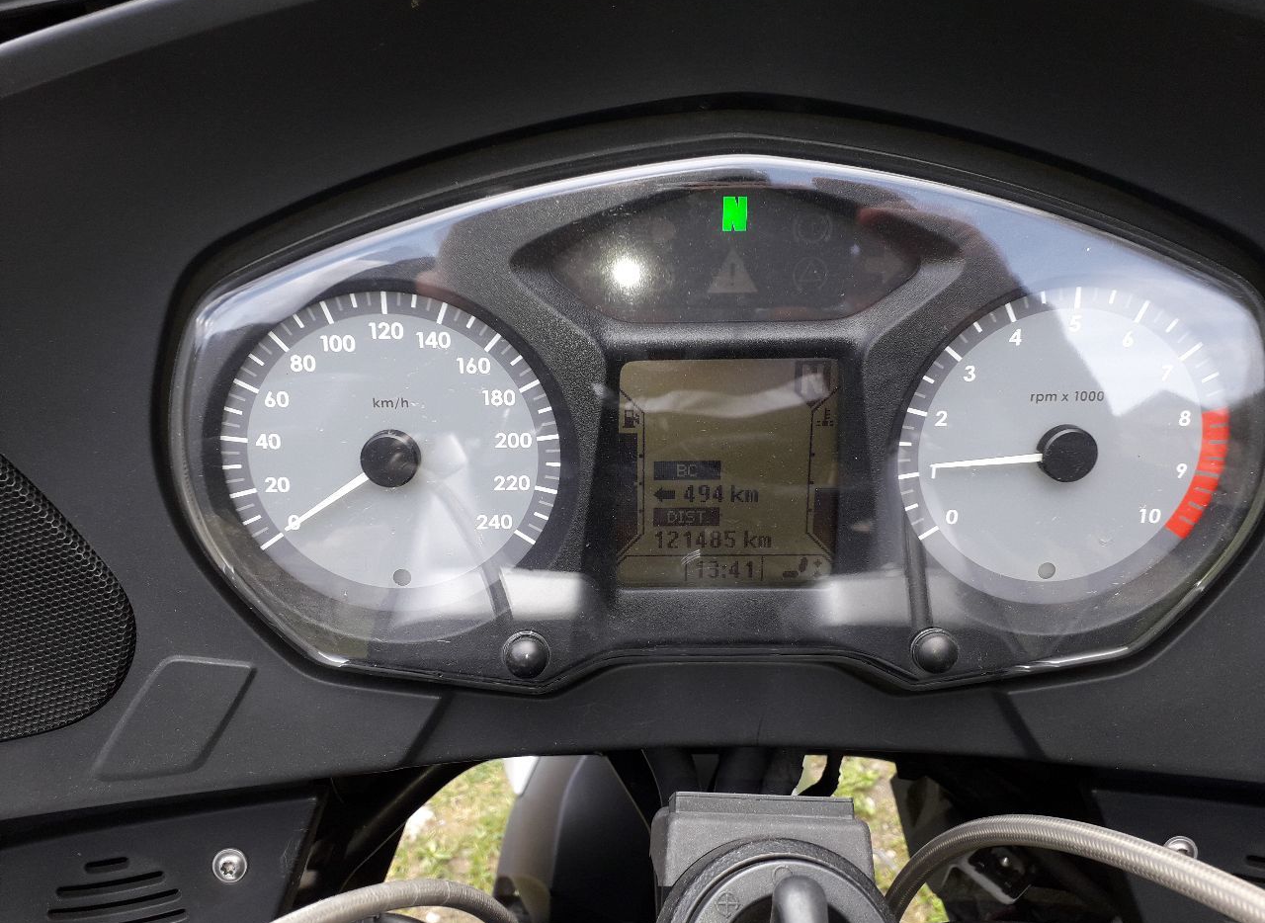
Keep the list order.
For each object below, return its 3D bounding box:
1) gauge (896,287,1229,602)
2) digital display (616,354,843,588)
[{"bbox_3d":[0.124,-0.002,0.283,0.095,0.095,0.010,-1,15,-1],"label":"gauge"},{"bbox_3d":[0.027,0.004,0.284,0.063,0.068,0.007,-1,15,-1],"label":"digital display"}]

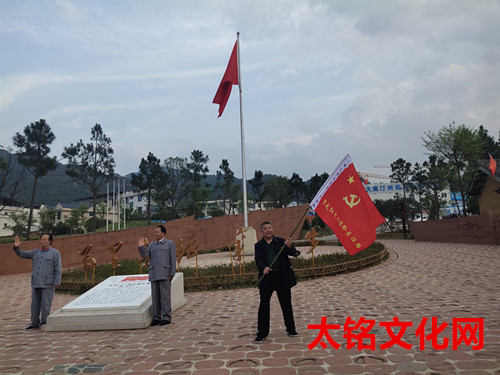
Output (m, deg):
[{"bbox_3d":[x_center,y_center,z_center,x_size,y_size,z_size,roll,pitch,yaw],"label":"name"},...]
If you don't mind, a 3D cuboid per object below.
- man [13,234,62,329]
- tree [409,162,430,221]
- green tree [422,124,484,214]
[{"bbox_3d":[-3.869,1.711,6.574,0.760,1.690,0.500,-4,-6,11],"label":"man"},{"bbox_3d":[16.929,0.572,36.066,2.100,6.200,2.100,-2,-6,0],"label":"tree"},{"bbox_3d":[18.464,-1.031,33.000,5.383,9.346,5.383,-6,-8,29],"label":"green tree"}]

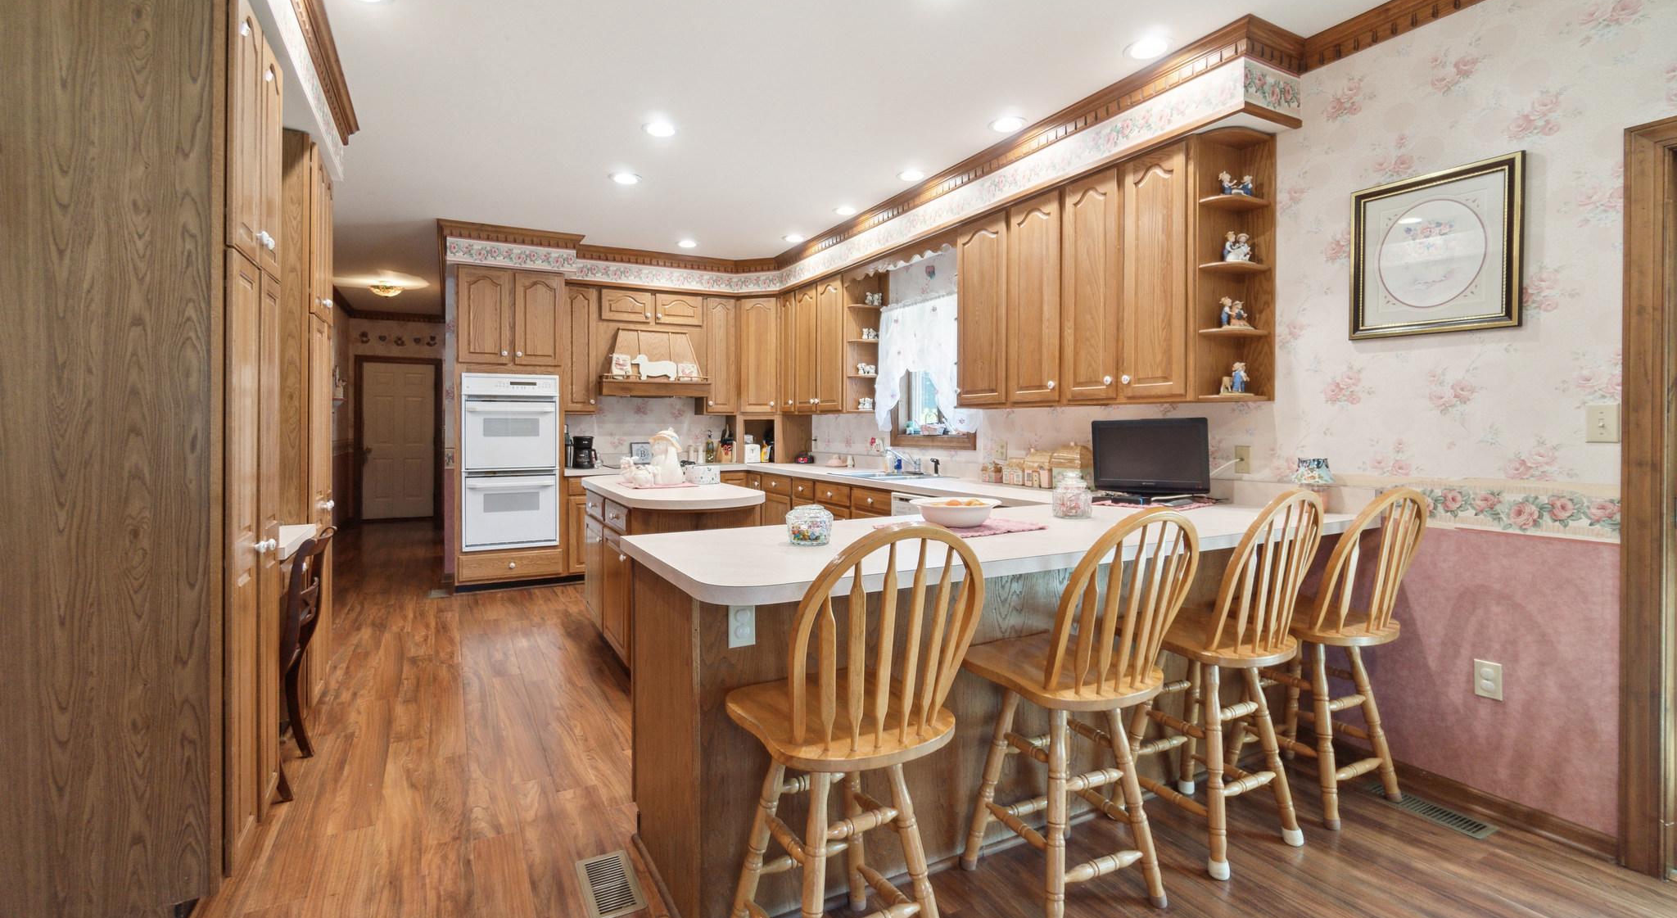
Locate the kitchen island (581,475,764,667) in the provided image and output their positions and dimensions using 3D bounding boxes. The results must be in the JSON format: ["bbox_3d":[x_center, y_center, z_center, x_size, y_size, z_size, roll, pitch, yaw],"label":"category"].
[{"bbox_3d":[-0.933,0.601,3.763,0.660,0.914,1.710,-1,2,-29],"label":"kitchen island"}]

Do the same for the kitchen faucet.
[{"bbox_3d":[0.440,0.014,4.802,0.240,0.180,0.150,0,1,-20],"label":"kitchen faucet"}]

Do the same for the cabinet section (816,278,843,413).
[{"bbox_3d":[-0.055,-0.890,5.471,0.027,1.037,0.380,-1,2,-30],"label":"cabinet section"}]

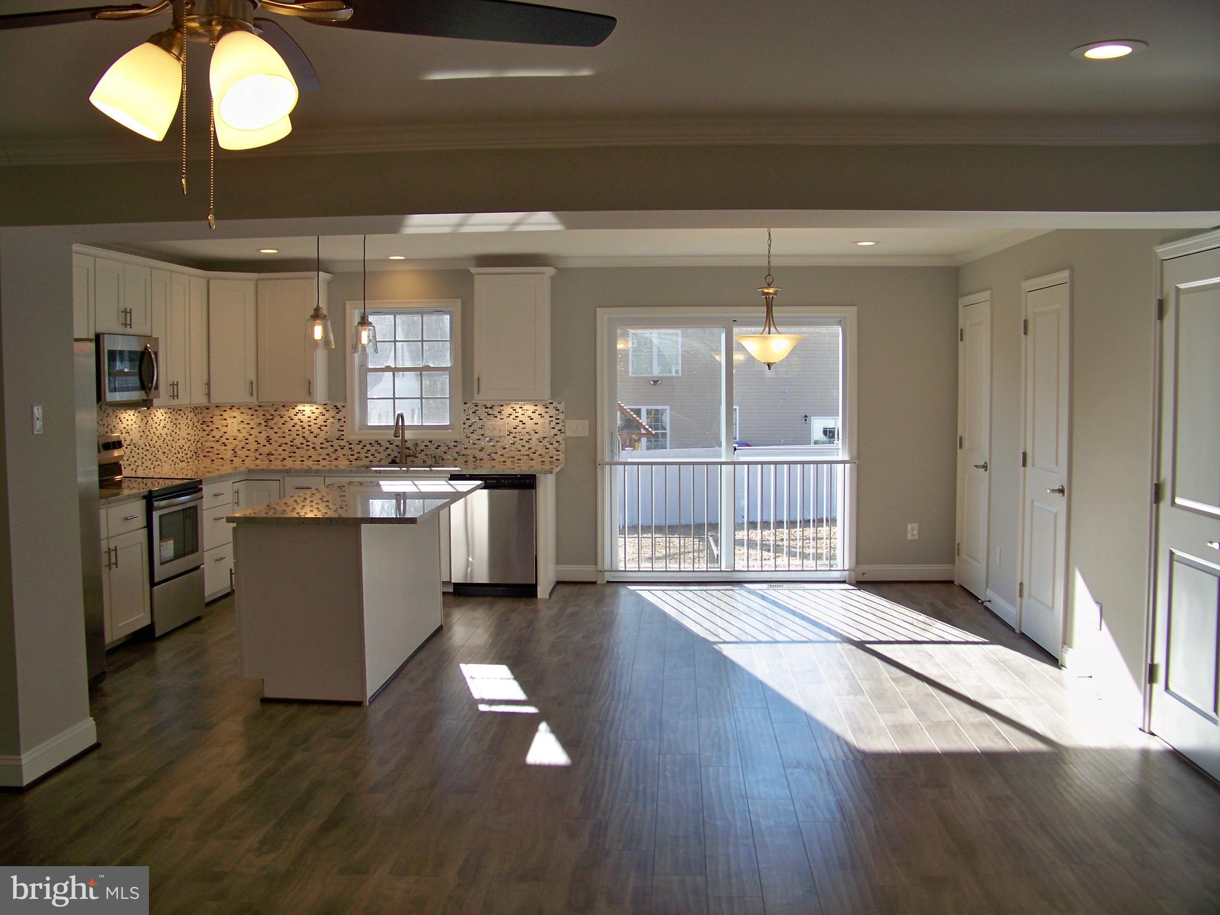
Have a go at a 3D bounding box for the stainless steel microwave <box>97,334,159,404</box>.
[{"bbox_3d":[-3.119,-0.540,7.170,0.400,0.420,0.760,0,4,3],"label":"stainless steel microwave"}]

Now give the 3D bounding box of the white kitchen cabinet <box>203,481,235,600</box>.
[{"bbox_3d":[-2.907,0.569,7.778,0.620,0.890,0.470,0,4,4],"label":"white kitchen cabinet"}]

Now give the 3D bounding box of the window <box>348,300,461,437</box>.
[{"bbox_3d":[-1.550,-0.661,8.786,0.890,1.050,0.120,0,4,4],"label":"window"}]

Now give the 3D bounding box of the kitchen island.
[{"bbox_3d":[-1.301,0.675,6.407,0.936,0.914,1.820,0,4,3],"label":"kitchen island"}]

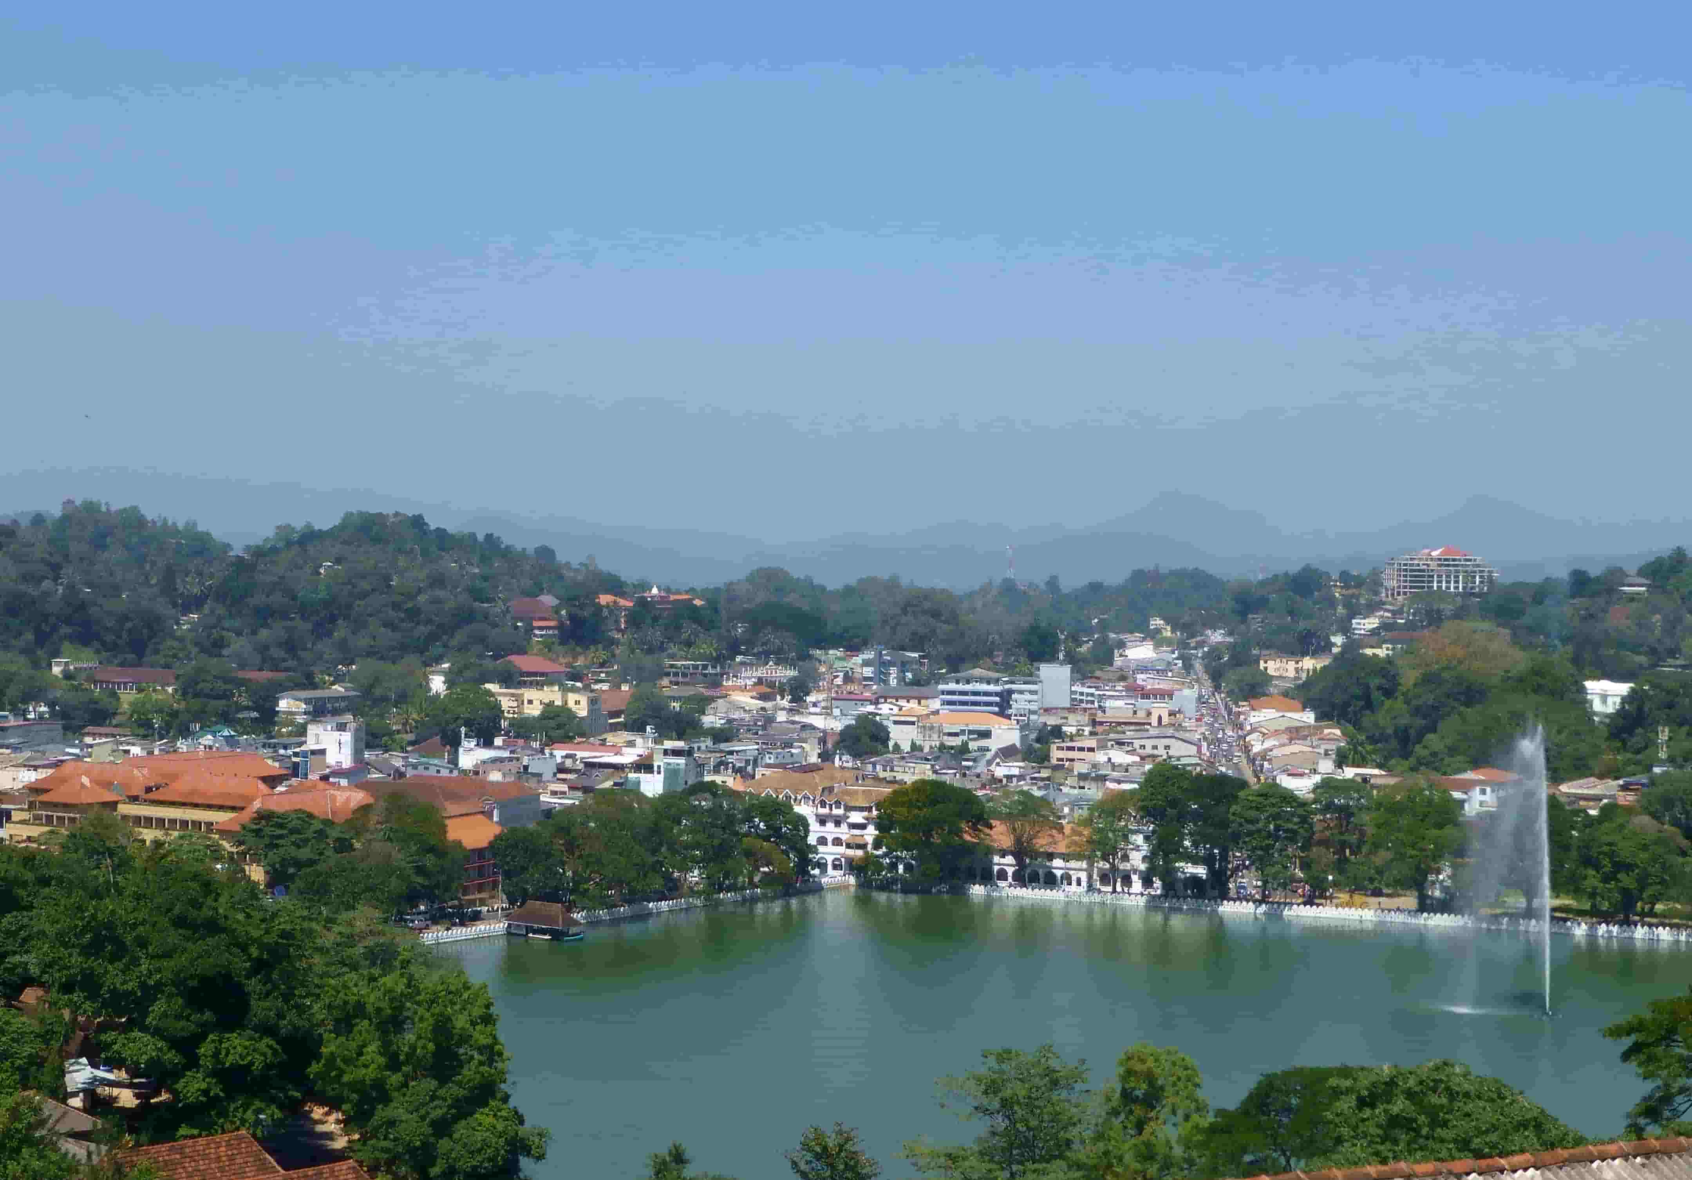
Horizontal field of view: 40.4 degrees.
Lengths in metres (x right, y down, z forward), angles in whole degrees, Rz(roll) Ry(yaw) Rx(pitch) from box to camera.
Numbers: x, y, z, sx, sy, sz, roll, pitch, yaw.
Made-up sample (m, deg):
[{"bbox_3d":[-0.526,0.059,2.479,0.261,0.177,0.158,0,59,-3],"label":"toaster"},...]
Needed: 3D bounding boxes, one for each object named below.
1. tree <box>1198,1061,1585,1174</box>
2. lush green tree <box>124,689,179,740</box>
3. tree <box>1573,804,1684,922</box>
[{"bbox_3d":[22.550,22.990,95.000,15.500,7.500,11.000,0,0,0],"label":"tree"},{"bbox_3d":[-235.850,42.190,780.000,18.000,18.000,17.000,0,0,0],"label":"lush green tree"},{"bbox_3d":[155.290,54.590,455.000,22.000,23.500,20.000,0,1,19],"label":"tree"}]

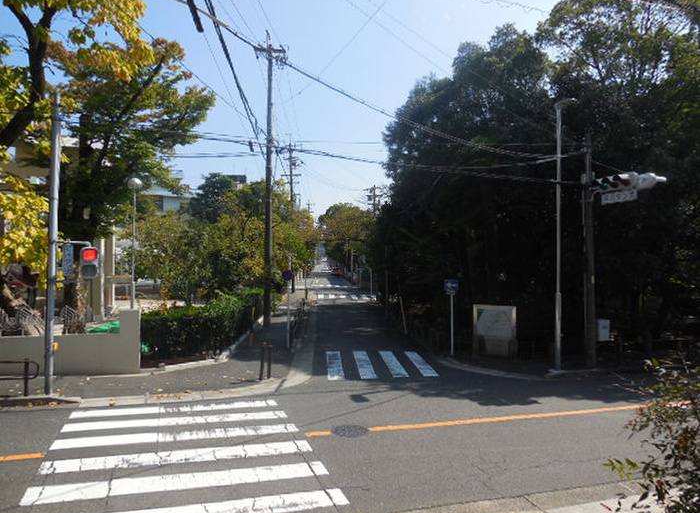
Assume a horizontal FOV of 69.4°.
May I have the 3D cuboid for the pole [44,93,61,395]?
[{"bbox_3d":[-6.634,-0.273,11.282,0.190,6.730,0.190,2,0,-14],"label":"pole"}]

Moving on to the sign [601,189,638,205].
[{"bbox_3d":[7.227,-1.588,13.559,0.050,0.310,1.160,1,0,-18],"label":"sign"}]

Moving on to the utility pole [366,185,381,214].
[{"bbox_3d":[2.955,-2.665,60.973,1.700,12.050,0.600,1,0,-3],"label":"utility pole"}]

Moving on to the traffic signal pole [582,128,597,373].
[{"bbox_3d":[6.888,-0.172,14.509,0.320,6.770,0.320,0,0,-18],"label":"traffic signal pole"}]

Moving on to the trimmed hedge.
[{"bbox_3d":[-5.302,2.445,20.150,2.300,1.400,10.800,1,0,-4],"label":"trimmed hedge"}]

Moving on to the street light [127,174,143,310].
[{"bbox_3d":[-6.626,0.277,15.488,0.440,5.370,0.440,1,0,-23],"label":"street light"}]

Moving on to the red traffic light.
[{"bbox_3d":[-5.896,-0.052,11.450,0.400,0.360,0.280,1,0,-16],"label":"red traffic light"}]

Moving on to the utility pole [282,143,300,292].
[{"bbox_3d":[-5.158,-3.479,45.032,1.650,13.370,0.600,1,0,-3],"label":"utility pole"}]

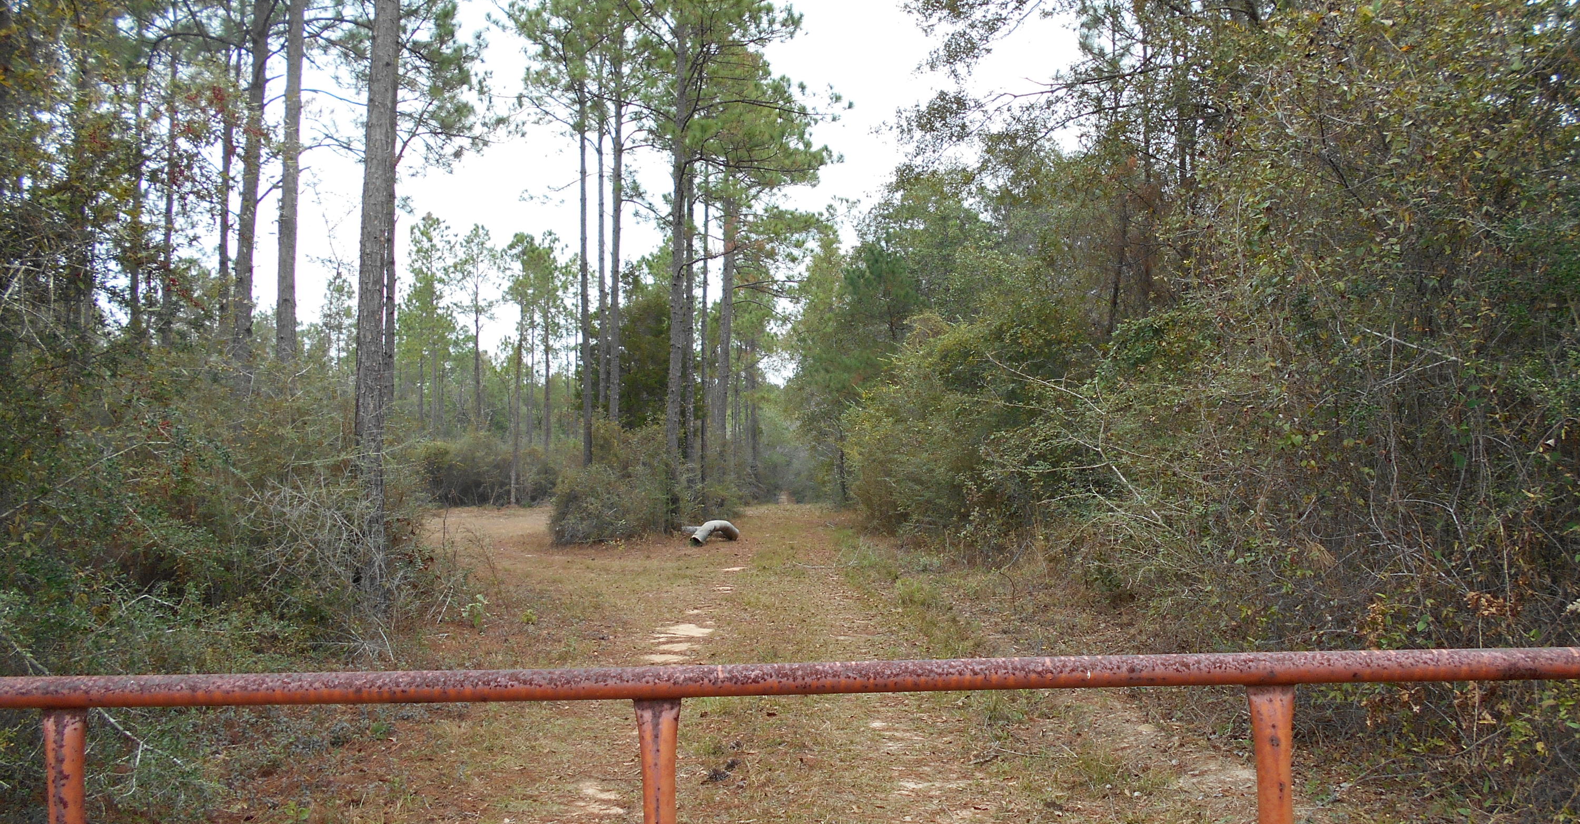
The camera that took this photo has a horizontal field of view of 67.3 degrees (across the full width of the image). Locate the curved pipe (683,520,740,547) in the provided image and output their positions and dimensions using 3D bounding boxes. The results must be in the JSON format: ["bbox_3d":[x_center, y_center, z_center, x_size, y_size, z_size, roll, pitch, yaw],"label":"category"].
[{"bbox_3d":[-1.680,2.590,25.400,1.200,0.530,0.600,2,-3,-37],"label":"curved pipe"}]

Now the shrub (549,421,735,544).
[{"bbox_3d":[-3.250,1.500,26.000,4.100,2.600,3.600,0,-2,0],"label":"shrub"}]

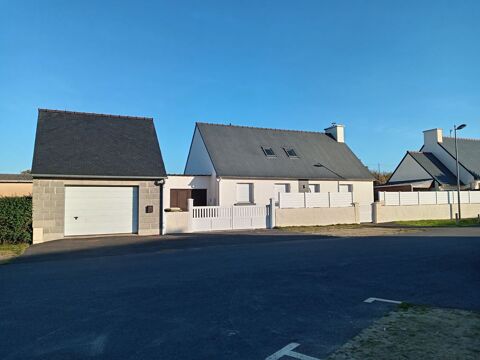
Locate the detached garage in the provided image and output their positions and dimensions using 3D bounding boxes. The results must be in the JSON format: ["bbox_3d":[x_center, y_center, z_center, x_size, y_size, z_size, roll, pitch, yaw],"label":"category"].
[{"bbox_3d":[-6.960,-0.274,18.470,5.340,6.060,5.930,1,-5,-25],"label":"detached garage"}]

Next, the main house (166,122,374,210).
[{"bbox_3d":[1.985,-0.770,29.347,14.560,7.500,8.130,1,-5,-25],"label":"main house"}]

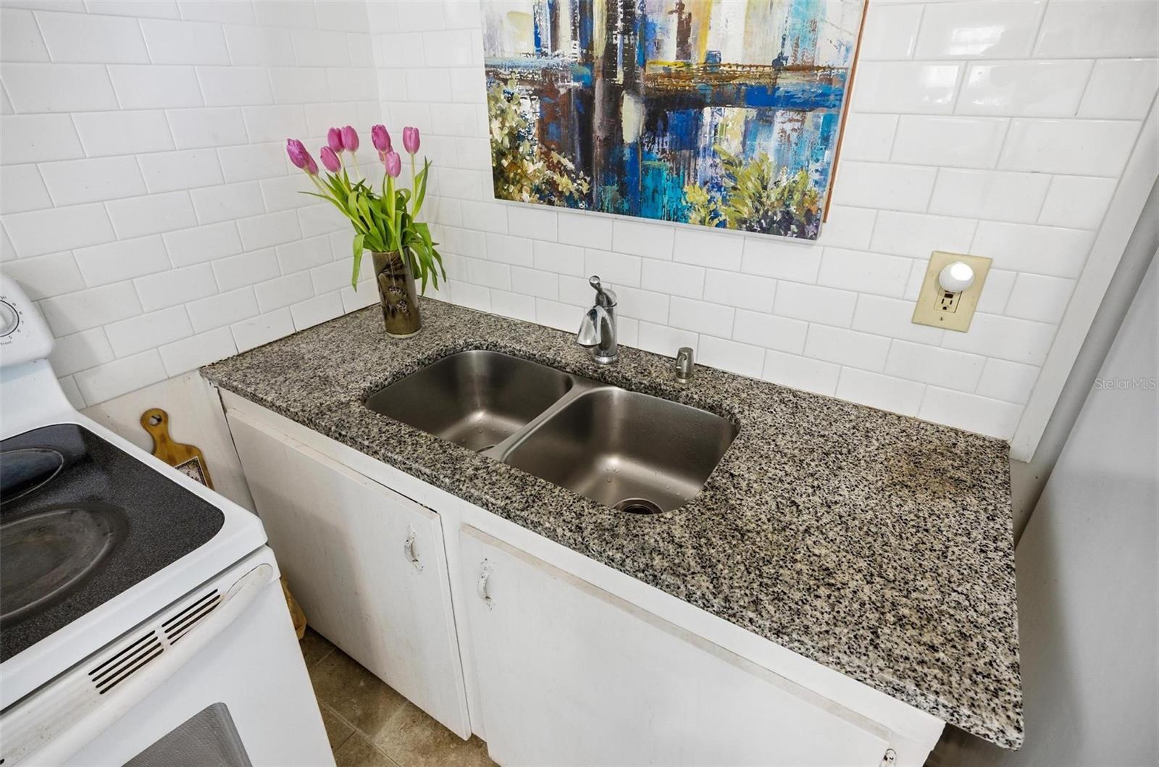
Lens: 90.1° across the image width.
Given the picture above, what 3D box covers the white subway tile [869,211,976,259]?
[{"bbox_3d":[0.604,-0.263,1.022,0.152,0.076,0.009,16,32,28],"label":"white subway tile"}]

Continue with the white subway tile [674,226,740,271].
[{"bbox_3d":[0.276,-0.289,1.241,0.152,0.076,0.009,16,32,28],"label":"white subway tile"}]

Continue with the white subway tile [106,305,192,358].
[{"bbox_3d":[-0.910,-0.113,1.230,0.009,0.076,0.153,16,32,28],"label":"white subway tile"}]

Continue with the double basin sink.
[{"bbox_3d":[-0.069,0.156,1.232,0.755,0.215,0.413,16,32,28],"label":"double basin sink"}]

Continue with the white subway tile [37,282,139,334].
[{"bbox_3d":[-0.946,-0.148,1.129,0.010,0.075,0.152,16,32,28],"label":"white subway tile"}]

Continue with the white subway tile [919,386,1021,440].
[{"bbox_3d":[0.729,0.050,1.082,0.151,0.072,0.008,16,32,28],"label":"white subway tile"}]

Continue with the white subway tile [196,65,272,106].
[{"bbox_3d":[-0.739,-0.637,1.241,0.010,0.075,0.152,16,32,28],"label":"white subway tile"}]

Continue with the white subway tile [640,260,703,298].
[{"bbox_3d":[0.209,-0.237,1.303,0.152,0.075,0.010,16,32,28],"label":"white subway tile"}]

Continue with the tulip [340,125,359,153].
[{"bbox_3d":[-0.512,-0.546,1.293,0.039,0.057,0.039,-10,29,-18],"label":"tulip"}]

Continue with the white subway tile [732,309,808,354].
[{"bbox_3d":[0.406,-0.113,1.235,0.153,0.075,0.009,16,32,28],"label":"white subway tile"}]

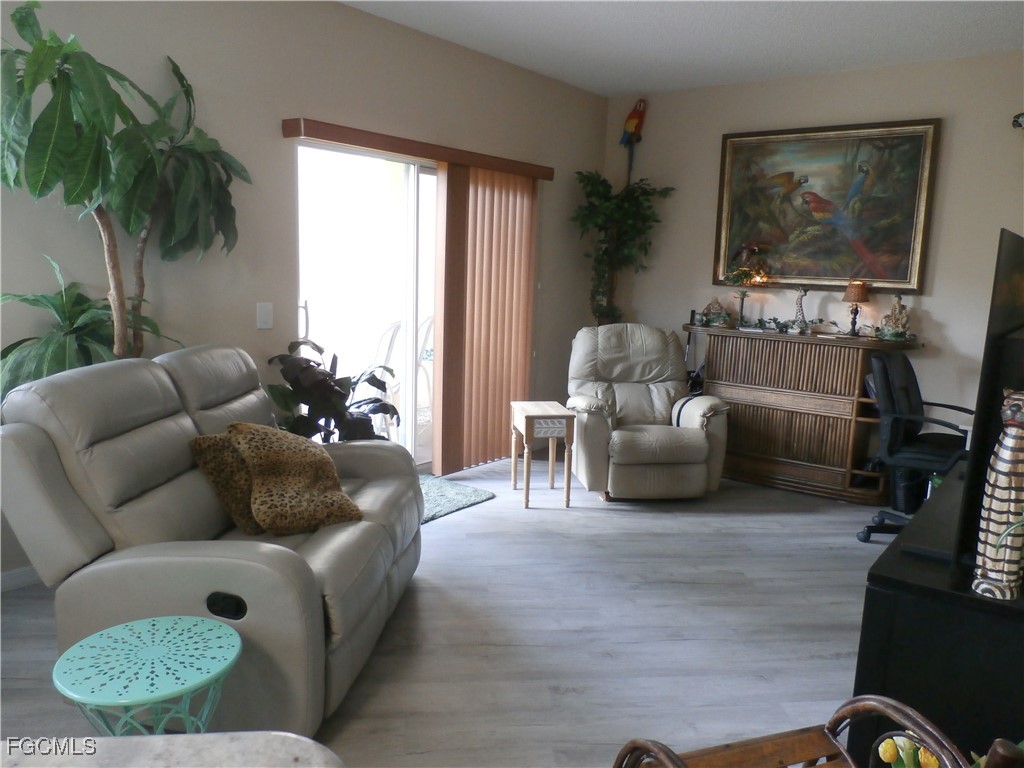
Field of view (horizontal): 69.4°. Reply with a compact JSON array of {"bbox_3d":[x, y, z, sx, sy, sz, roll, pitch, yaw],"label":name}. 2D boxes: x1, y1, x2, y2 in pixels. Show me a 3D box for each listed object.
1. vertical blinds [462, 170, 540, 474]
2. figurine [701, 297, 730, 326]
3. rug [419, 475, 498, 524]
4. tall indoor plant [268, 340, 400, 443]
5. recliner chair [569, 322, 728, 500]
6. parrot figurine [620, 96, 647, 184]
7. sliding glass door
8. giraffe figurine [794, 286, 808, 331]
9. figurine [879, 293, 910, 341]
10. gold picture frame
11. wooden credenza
[{"bbox_3d":[-0.079,-0.444,5.131,0.100,2.030,0.720,10,12,39],"label":"vertical blinds"},{"bbox_3d":[1.403,-0.495,5.072,0.205,0.210,0.150,7,10,26],"label":"figurine"},{"bbox_3d":[-0.677,0.688,4.258,0.670,0.020,1.030,9,12,37],"label":"rug"},{"bbox_3d":[-0.913,0.284,3.811,0.630,0.970,0.550,0,9,-14],"label":"tall indoor plant"},{"bbox_3d":[0.809,0.135,4.813,0.960,1.020,0.940,1,10,-8],"label":"recliner chair"},{"bbox_3d":[0.932,-1.856,5.671,0.200,0.680,0.190,1,9,-5],"label":"parrot figurine"},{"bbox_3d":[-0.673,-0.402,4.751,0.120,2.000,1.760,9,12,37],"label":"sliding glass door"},{"bbox_3d":[1.885,-0.490,4.783,0.090,0.325,0.110,-1,10,-15],"label":"giraffe figurine"},{"bbox_3d":[2.321,-0.405,4.478,0.200,0.290,0.150,7,11,26],"label":"figurine"},{"bbox_3d":[2.080,-1.191,5.056,1.380,1.085,0.060,8,11,33],"label":"gold picture frame"},{"bbox_3d":[1.775,0.166,4.856,1.450,1.010,0.470,8,12,32],"label":"wooden credenza"}]

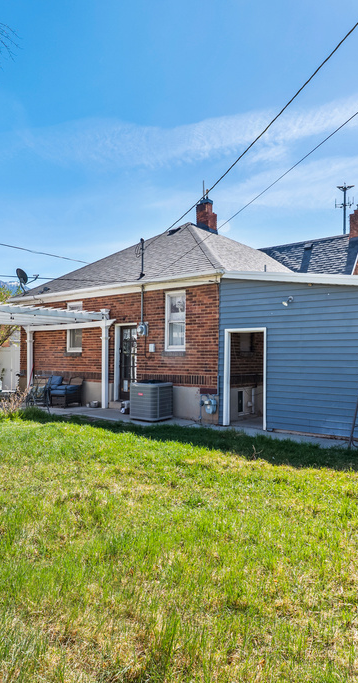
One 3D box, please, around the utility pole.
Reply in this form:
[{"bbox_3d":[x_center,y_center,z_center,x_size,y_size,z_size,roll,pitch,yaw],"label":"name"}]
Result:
[{"bbox_3d":[16.414,-6.352,45.208,1.650,18.338,0.800,0,-2,0],"label":"utility pole"}]

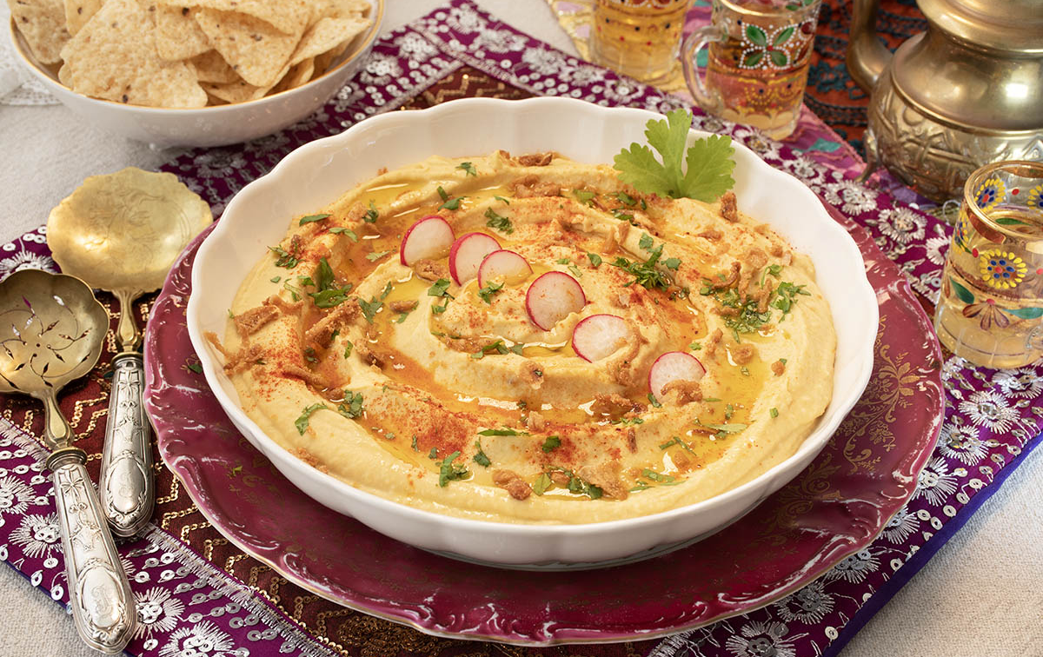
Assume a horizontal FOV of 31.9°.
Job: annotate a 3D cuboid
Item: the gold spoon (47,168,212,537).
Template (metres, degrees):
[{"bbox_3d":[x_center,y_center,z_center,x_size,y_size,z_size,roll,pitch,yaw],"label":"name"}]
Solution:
[{"bbox_3d":[-0.152,0.001,0.707,0.067,0.026,0.207,-4,40,-7],"label":"gold spoon"}]

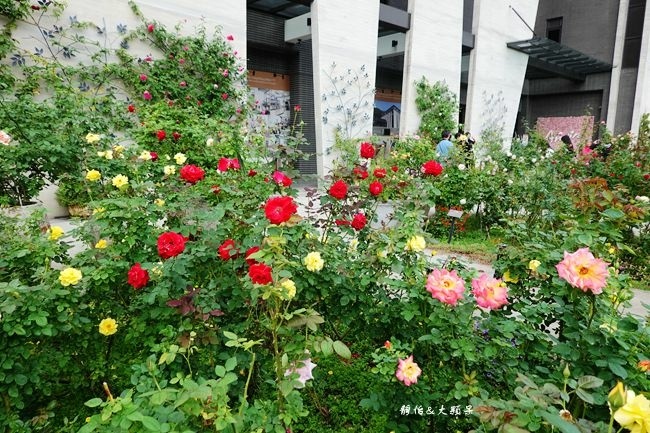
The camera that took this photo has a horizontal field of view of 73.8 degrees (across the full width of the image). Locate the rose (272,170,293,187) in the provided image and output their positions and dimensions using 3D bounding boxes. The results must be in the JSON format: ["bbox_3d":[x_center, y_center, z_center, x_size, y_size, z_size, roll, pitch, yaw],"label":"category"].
[{"bbox_3d":[-0.206,-0.184,2.100,0.092,0.074,0.080,-1,10,-6],"label":"rose"}]

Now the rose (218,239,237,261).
[{"bbox_3d":[-0.434,0.148,1.950,0.090,0.092,0.070,-2,9,-13],"label":"rose"}]

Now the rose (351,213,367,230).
[{"bbox_3d":[0.188,0.028,2.400,0.082,0.095,0.075,1,9,4],"label":"rose"}]

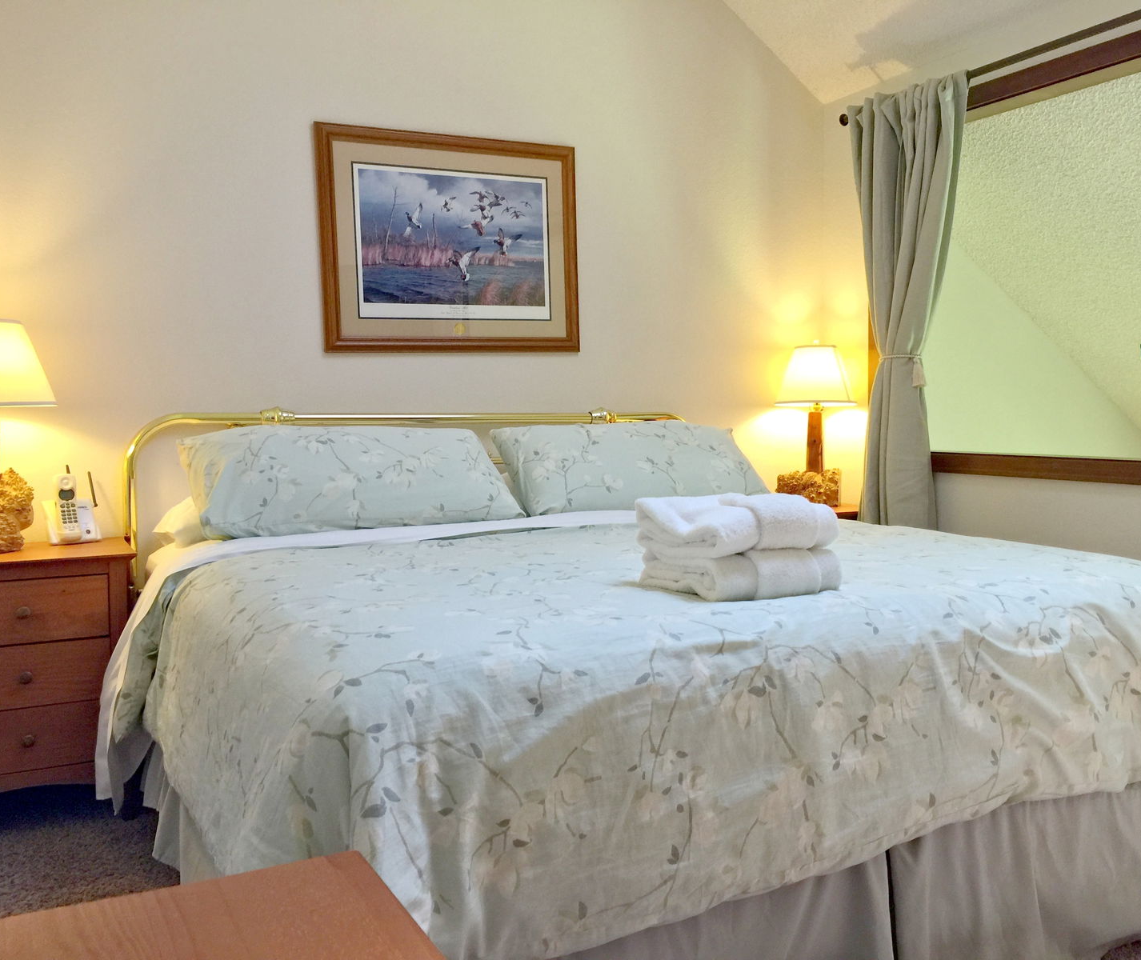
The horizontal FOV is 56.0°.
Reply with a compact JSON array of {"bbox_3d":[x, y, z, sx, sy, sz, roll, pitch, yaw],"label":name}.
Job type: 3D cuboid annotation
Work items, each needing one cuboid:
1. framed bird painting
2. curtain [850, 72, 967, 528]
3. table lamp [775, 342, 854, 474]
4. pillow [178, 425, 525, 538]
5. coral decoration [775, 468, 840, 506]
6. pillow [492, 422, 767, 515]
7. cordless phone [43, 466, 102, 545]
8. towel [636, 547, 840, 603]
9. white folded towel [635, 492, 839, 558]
[{"bbox_3d":[-0.386,-0.787,3.596,0.915,0.712,0.030,-2,4,-27],"label":"framed bird painting"},{"bbox_3d":[1.185,-0.305,3.819,0.130,2.100,0.500,-2,4,-27],"label":"curtain"},{"bbox_3d":[0.925,-0.217,4.075,0.300,0.622,0.300,-2,4,-27],"label":"table lamp"},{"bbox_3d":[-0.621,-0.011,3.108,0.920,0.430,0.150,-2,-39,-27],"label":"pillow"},{"bbox_3d":[0.878,0.028,4.009,0.200,0.145,0.165,-2,4,-27],"label":"coral decoration"},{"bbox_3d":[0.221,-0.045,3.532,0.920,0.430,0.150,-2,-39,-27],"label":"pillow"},{"bbox_3d":[-1.406,0.076,3.036,0.100,0.207,0.125,3,5,42],"label":"cordless phone"},{"bbox_3d":[0.308,0.159,1.989,0.285,0.078,0.225,-2,4,-27],"label":"towel"},{"bbox_3d":[0.297,0.077,1.979,0.290,0.083,0.230,-2,4,-27],"label":"white folded towel"}]

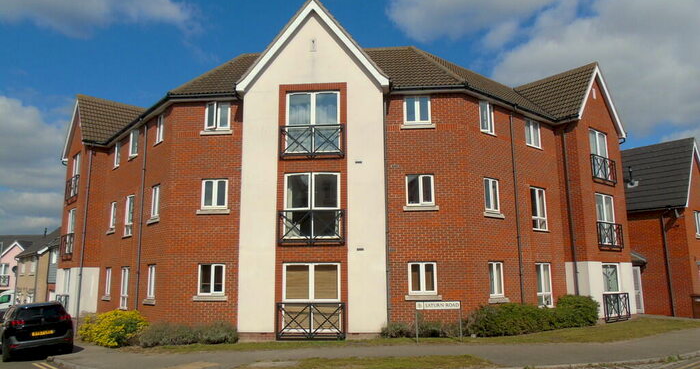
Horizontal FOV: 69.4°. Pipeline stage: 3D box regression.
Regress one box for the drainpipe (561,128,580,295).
[{"bbox_3d":[8.424,1.408,19.246,0.095,7.380,0.085,8,-13,-39],"label":"drainpipe"}]

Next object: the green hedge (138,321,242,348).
[{"bbox_3d":[-4.818,4.477,15.256,2.700,0.680,1.150,-1,-10,4],"label":"green hedge"}]

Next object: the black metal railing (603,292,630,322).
[{"bbox_3d":[10.607,4.853,19.960,2.000,1.070,0.170,8,-13,-40],"label":"black metal railing"}]

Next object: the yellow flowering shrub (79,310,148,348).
[{"bbox_3d":[-8.623,5.152,18.248,1.050,1.070,4.700,8,-13,-40],"label":"yellow flowering shrub"}]

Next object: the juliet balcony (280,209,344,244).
[{"bbox_3d":[-1.202,1.363,15.591,2.050,1.090,0.170,-1,-10,4],"label":"juliet balcony"}]

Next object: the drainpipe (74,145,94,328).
[{"bbox_3d":[-11.925,2.264,22.774,0.085,7.920,0.095,8,-13,-39],"label":"drainpipe"}]

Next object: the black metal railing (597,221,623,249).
[{"bbox_3d":[10.595,2.148,20.458,2.000,1.100,0.170,8,-13,-40],"label":"black metal railing"}]

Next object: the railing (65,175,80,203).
[{"bbox_3d":[-13.561,0.289,24.706,0.170,1.170,2.050,8,-13,-39],"label":"railing"}]

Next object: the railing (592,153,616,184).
[{"bbox_3d":[10.462,-0.554,20.777,1.910,1.120,0.165,8,-13,-39],"label":"railing"}]

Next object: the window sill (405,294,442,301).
[{"bbox_3d":[2.283,3.499,15.615,1.125,0.155,0.140,-1,-10,4],"label":"window sill"}]

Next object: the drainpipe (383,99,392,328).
[{"bbox_3d":[1.195,0.851,16.136,0.095,7.520,0.095,-1,-10,4],"label":"drainpipe"}]

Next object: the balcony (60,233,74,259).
[{"bbox_3d":[-12.566,2.763,22.442,0.170,1.100,1.880,8,-13,-40],"label":"balcony"}]

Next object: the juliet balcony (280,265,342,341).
[{"bbox_3d":[-1.178,3.530,15.241,2.030,2.270,0.220,-1,-10,4],"label":"juliet balcony"}]

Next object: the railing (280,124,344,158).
[{"bbox_3d":[-1.170,-1.305,15.911,2.010,1.110,0.170,-1,-10,4],"label":"railing"}]

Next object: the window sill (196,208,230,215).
[{"bbox_3d":[-4.459,0.920,16.635,1.125,0.144,0.150,-1,-10,4],"label":"window sill"}]

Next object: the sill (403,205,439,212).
[{"bbox_3d":[2.271,0.769,16.097,1.110,0.150,0.140,-1,-10,4],"label":"sill"}]

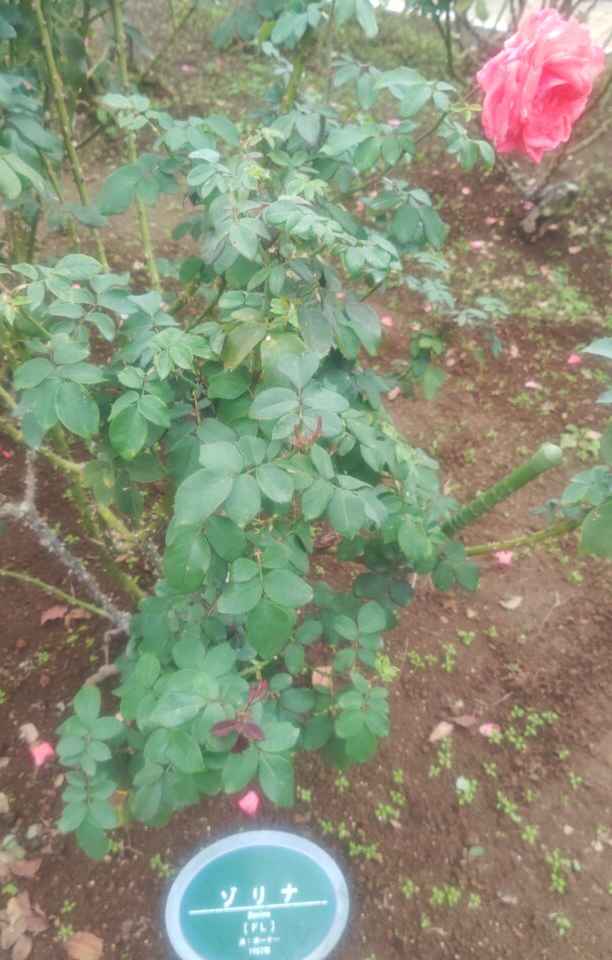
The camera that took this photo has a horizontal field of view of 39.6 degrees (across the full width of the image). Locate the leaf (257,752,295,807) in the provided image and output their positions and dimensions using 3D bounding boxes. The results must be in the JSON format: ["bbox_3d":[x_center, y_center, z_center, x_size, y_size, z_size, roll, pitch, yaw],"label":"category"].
[{"bbox_3d":[-0.032,0.318,0.902,0.036,0.011,0.060,-26,63,-14],"label":"leaf"}]

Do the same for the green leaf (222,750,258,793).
[{"bbox_3d":[-0.081,0.370,1.080,0.037,0.012,0.064,34,66,13],"label":"green leaf"}]

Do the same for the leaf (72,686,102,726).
[{"bbox_3d":[-0.275,0.284,1.070,0.035,0.009,0.049,-5,63,-2],"label":"leaf"}]

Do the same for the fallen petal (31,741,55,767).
[{"bbox_3d":[-0.460,0.477,1.484,0.038,0.015,0.042,8,46,8],"label":"fallen petal"}]

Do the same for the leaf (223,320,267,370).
[{"bbox_3d":[-0.061,-0.135,0.862,0.030,0.011,0.060,37,76,10],"label":"leaf"}]

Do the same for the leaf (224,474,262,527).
[{"bbox_3d":[-0.062,0.020,0.840,0.036,0.010,0.054,0,70,0],"label":"leaf"}]

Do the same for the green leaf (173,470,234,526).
[{"bbox_3d":[-0.100,0.018,0.830,0.074,0.011,0.045,-42,73,-12],"label":"green leaf"}]

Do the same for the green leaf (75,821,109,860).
[{"bbox_3d":[-0.270,0.452,1.070,0.038,0.009,0.048,-21,68,-9],"label":"green leaf"}]

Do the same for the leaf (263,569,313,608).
[{"bbox_3d":[-0.018,0.109,0.852,0.045,0.011,0.037,7,65,4],"label":"leaf"}]

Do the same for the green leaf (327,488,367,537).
[{"bbox_3d":[0.044,0.038,0.950,0.040,0.012,0.057,-13,77,-1],"label":"green leaf"}]

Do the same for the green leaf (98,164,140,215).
[{"bbox_3d":[-0.220,-0.341,1.002,0.041,0.011,0.066,39,79,0],"label":"green leaf"}]

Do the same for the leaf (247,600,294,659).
[{"bbox_3d":[-0.036,0.152,0.862,0.045,0.011,0.057,-5,66,-3],"label":"leaf"}]

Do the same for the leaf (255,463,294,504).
[{"bbox_3d":[-0.040,0.007,0.950,0.038,0.012,0.049,-35,81,-8],"label":"leaf"}]

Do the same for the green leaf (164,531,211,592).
[{"bbox_3d":[-0.125,0.086,0.890,0.047,0.010,0.064,15,80,9],"label":"green leaf"}]

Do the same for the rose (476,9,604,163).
[{"bbox_3d":[0.165,-0.278,0.600,0.084,0.094,0.060,-34,26,-25],"label":"rose"}]

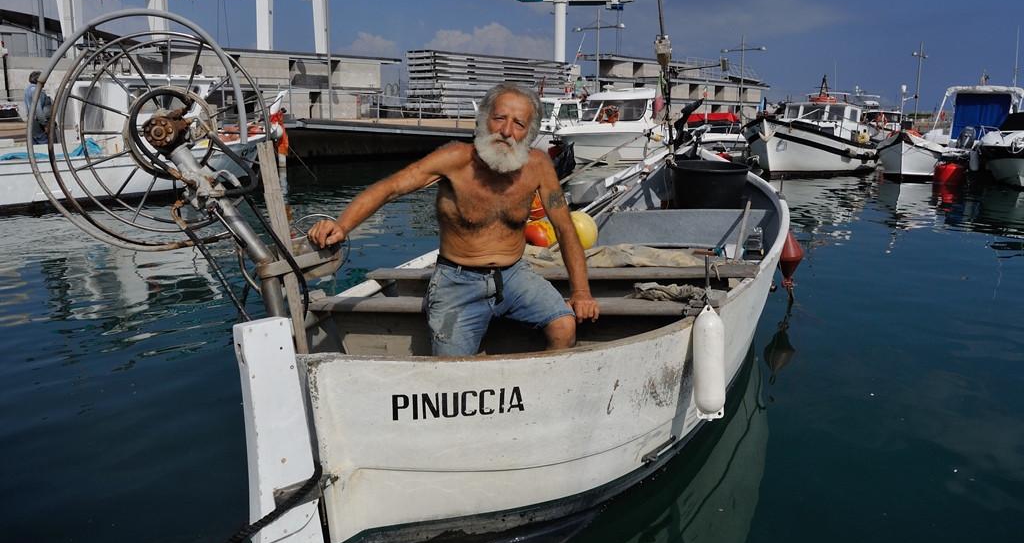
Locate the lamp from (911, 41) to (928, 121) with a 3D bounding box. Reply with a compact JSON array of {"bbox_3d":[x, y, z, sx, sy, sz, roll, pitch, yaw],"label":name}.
[{"bbox_3d":[27.465,-12.582,52.000,2.600,6.000,0.350,-8,13,-39],"label":"lamp"}]

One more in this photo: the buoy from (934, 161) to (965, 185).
[{"bbox_3d":[9.604,-2.105,16.892,0.650,0.620,0.650,6,12,29],"label":"buoy"}]

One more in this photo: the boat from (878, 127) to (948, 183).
[{"bbox_3d":[10.106,-2.848,19.196,1.750,1.400,5.000,7,12,32],"label":"boat"}]

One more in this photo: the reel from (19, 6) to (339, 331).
[{"bbox_3d":[-0.818,-0.268,1.980,0.730,0.770,0.330,-1,10,-6],"label":"reel"}]

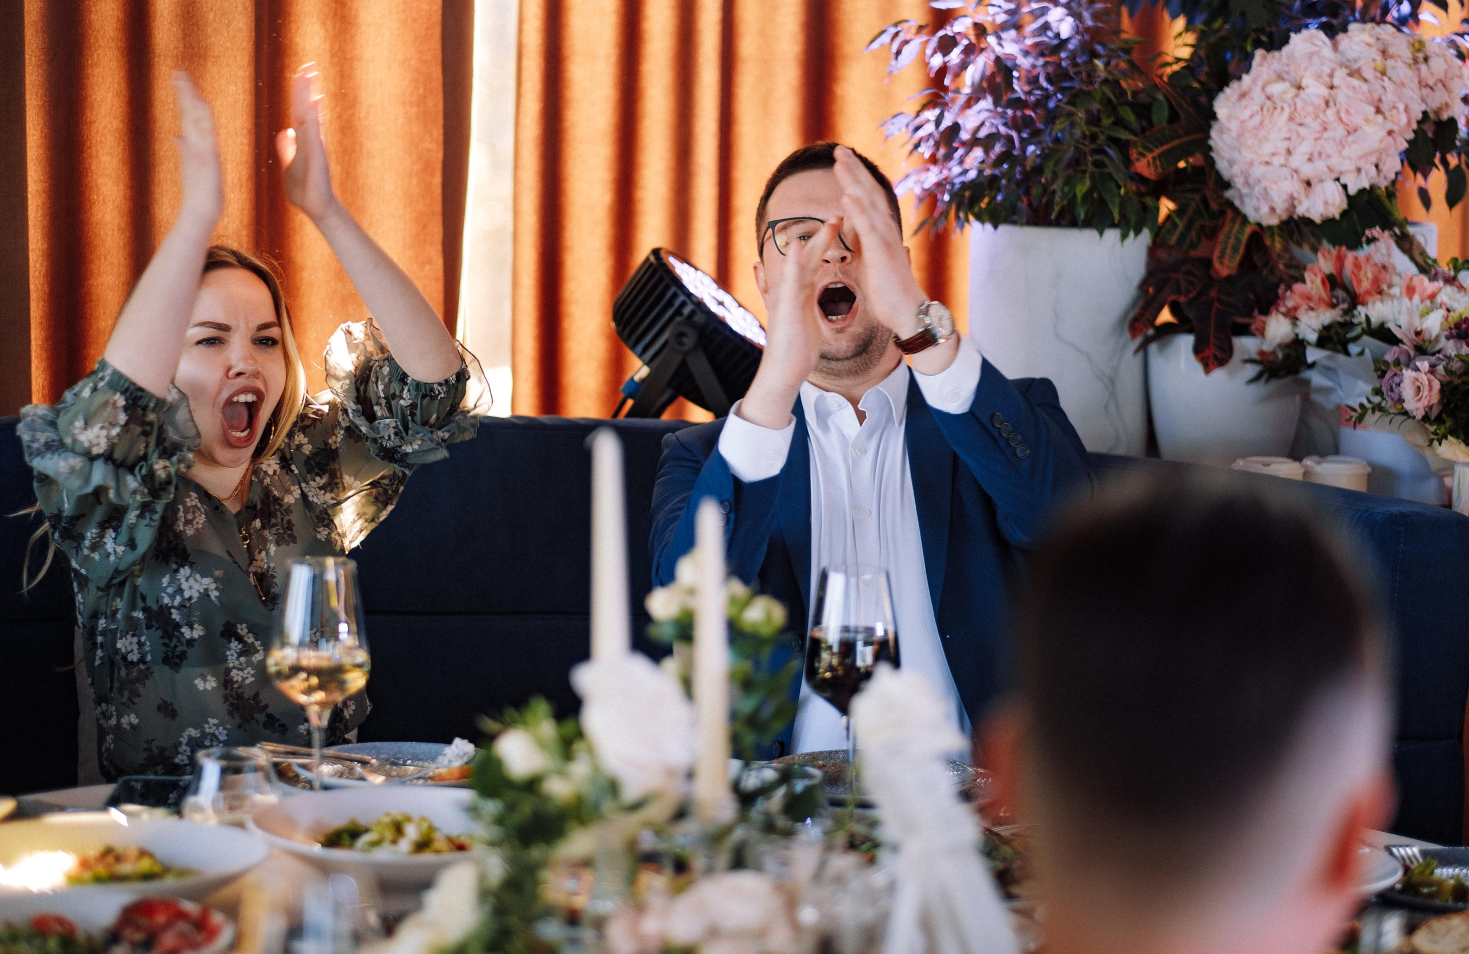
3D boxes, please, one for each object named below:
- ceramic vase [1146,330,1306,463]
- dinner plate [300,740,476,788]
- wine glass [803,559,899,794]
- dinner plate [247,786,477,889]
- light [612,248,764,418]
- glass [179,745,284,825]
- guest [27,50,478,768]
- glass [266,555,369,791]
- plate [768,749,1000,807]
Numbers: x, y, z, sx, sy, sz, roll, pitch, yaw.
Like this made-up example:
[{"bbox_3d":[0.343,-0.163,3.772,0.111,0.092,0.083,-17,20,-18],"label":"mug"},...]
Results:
[{"bbox_3d":[0.621,-0.080,4.330,0.200,0.200,0.200,1,8,0],"label":"ceramic vase"},{"bbox_3d":[-0.310,0.273,3.109,0.185,0.025,0.185,1,8,0],"label":"dinner plate"},{"bbox_3d":[0.101,0.192,3.006,0.084,0.225,0.084,1,8,0],"label":"wine glass"},{"bbox_3d":[-0.267,0.306,2.792,0.260,0.052,0.260,1,8,0],"label":"dinner plate"},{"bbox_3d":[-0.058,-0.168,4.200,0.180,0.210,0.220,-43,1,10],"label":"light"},{"bbox_3d":[-0.419,0.275,2.866,0.084,0.086,0.084,1,8,0],"label":"glass"},{"bbox_3d":[-0.489,0.278,3.496,0.500,1.390,0.800,0,8,-6],"label":"guest"},{"bbox_3d":[-0.359,0.189,2.966,0.087,0.231,0.087,1,8,0],"label":"glass"},{"bbox_3d":[0.128,0.281,3.089,0.208,0.025,0.208,1,8,0],"label":"plate"}]

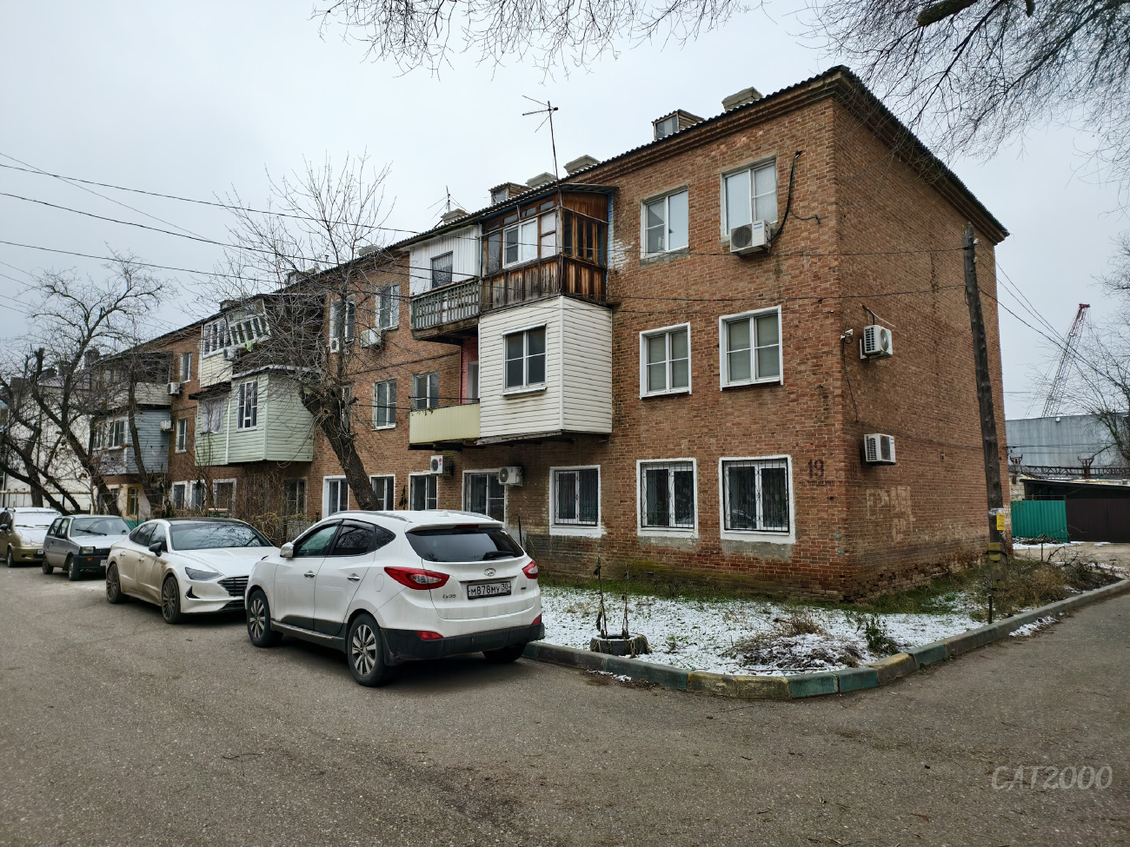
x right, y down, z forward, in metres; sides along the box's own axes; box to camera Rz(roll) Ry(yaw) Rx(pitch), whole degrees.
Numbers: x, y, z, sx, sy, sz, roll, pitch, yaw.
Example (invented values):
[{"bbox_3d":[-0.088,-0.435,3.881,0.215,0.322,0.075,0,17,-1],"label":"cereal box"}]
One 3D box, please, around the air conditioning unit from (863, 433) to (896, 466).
[{"bbox_3d":[6.033,0.505,14.407,0.320,0.520,0.720,-6,-8,43],"label":"air conditioning unit"}]

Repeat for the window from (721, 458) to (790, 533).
[{"bbox_3d":[3.798,1.422,14.951,1.450,1.450,0.150,-6,-8,43],"label":"window"}]

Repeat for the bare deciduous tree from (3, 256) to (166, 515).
[{"bbox_3d":[-15.031,-0.594,23.500,4.900,9.100,4.500,4,-7,-33],"label":"bare deciduous tree"}]

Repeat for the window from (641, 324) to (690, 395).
[{"bbox_3d":[2.244,-1.345,16.592,1.340,1.545,0.150,-5,-8,43],"label":"window"}]

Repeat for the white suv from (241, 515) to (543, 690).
[{"bbox_3d":[-2.207,1.876,8.902,1.820,1.665,4.410,5,-8,-43],"label":"white suv"}]

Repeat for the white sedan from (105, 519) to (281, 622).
[{"bbox_3d":[-6.082,2.325,12.547,1.860,1.445,4.900,6,-8,-44],"label":"white sedan"}]

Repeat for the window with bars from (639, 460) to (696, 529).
[{"bbox_3d":[2.226,1.558,16.418,1.440,1.480,0.150,-6,-8,43],"label":"window with bars"}]

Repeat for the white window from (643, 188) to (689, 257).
[{"bbox_3d":[2.287,-4.439,16.890,1.260,1.280,0.130,-5,-8,43],"label":"white window"}]

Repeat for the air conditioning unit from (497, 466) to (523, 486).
[{"bbox_3d":[-1.396,1.364,19.492,0.640,0.460,0.290,-6,-8,43],"label":"air conditioning unit"}]

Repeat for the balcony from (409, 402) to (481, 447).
[{"bbox_3d":[-2.538,0.136,19.722,2.870,0.970,1.650,-5,-8,43],"label":"balcony"}]

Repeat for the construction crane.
[{"bbox_3d":[62.049,-2.012,94.983,10.000,27.000,3.500,-4,-7,33],"label":"construction crane"}]

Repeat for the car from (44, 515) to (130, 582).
[{"bbox_3d":[-11.165,2.892,17.805,3.200,1.400,1.420,-6,-8,43],"label":"car"}]

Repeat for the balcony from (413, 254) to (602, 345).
[{"bbox_3d":[-1.625,-3.050,19.439,5.800,1.090,1.500,-6,-8,43],"label":"balcony"}]

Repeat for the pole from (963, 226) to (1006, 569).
[{"bbox_3d":[7.841,-0.391,14.068,0.290,7.009,0.290,-7,-8,43],"label":"pole"}]

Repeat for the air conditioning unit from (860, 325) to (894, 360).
[{"bbox_3d":[6.100,-1.585,14.600,0.280,0.505,0.720,-5,-8,43],"label":"air conditioning unit"}]

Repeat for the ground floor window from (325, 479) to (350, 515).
[{"bbox_3d":[-7.786,2.564,25.745,1.460,1.420,0.150,-6,-8,43],"label":"ground floor window"}]

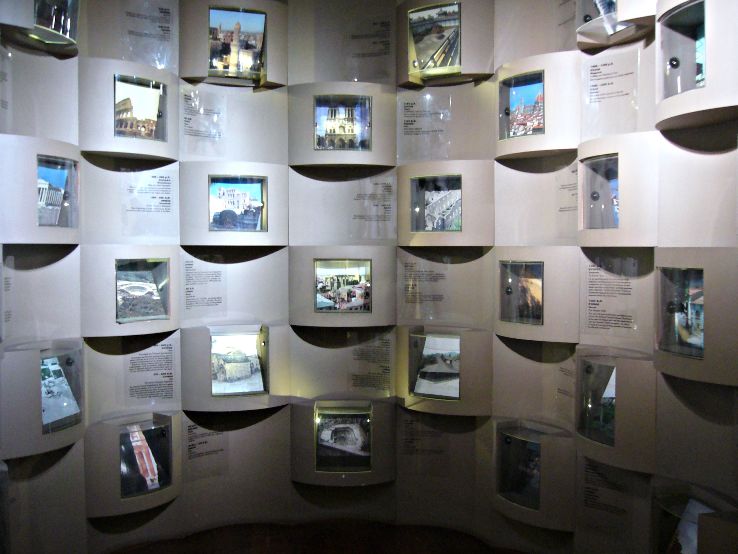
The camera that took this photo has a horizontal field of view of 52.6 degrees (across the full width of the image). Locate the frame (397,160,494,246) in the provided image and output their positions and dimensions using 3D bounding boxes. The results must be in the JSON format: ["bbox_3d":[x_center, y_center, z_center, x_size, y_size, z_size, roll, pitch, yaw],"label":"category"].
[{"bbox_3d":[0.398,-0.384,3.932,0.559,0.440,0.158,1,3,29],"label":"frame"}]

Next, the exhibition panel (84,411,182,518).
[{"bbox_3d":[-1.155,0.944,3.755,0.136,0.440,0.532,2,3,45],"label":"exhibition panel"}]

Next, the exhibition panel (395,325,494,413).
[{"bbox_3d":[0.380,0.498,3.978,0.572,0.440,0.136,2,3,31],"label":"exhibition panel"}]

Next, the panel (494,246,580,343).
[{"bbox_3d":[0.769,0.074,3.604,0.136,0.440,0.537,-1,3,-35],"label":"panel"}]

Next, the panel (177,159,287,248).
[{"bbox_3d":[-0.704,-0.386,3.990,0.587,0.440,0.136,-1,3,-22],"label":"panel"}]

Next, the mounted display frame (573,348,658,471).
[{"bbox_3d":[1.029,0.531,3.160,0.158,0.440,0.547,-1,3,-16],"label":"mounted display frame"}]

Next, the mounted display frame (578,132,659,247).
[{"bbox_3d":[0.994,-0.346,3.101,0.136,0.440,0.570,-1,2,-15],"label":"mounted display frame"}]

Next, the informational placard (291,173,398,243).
[{"bbox_3d":[-0.139,-0.394,4.132,0.591,0.440,0.110,0,2,2],"label":"informational placard"}]

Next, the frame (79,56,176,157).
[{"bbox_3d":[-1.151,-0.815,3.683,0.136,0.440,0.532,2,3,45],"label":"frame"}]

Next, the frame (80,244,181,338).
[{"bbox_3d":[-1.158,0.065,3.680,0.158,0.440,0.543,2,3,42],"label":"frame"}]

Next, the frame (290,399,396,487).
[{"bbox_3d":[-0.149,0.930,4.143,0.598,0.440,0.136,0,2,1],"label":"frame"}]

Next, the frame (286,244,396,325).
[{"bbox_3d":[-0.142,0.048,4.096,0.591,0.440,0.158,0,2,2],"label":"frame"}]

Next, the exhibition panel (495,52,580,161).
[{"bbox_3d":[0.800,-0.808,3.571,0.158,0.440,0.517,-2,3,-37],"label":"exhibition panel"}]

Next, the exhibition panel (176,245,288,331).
[{"bbox_3d":[-0.737,0.050,4.087,0.587,0.440,0.110,-1,3,-22],"label":"exhibition panel"}]

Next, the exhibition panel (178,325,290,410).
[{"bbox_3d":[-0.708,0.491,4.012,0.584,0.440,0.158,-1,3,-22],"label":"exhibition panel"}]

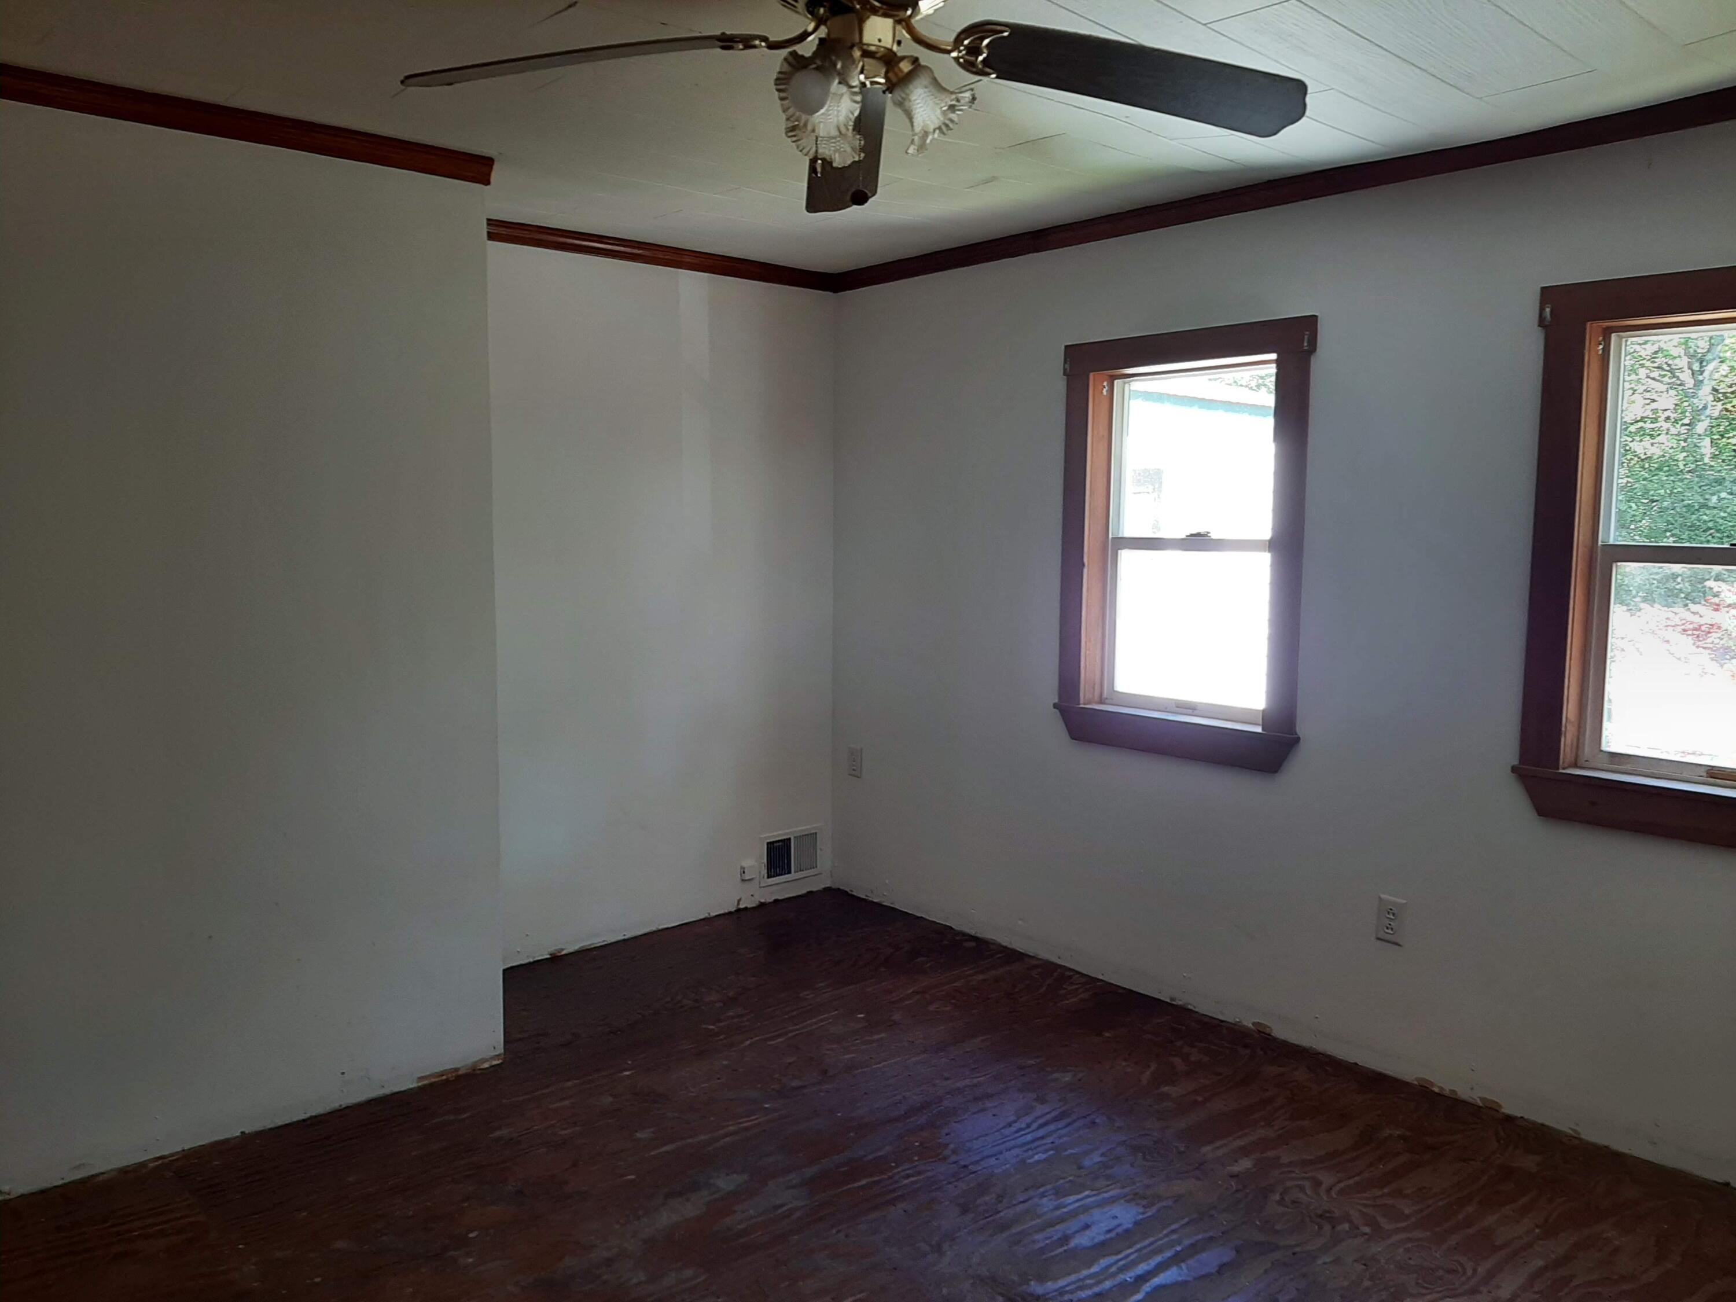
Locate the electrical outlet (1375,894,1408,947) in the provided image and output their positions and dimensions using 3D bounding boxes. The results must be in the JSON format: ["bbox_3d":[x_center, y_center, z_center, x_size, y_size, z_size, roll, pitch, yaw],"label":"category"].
[{"bbox_3d":[1.306,0.676,3.260,0.012,0.114,0.070,-5,8,-41],"label":"electrical outlet"}]

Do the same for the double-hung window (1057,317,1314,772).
[{"bbox_3d":[0.906,-0.295,3.709,0.153,1.184,0.836,-5,8,-41],"label":"double-hung window"}]

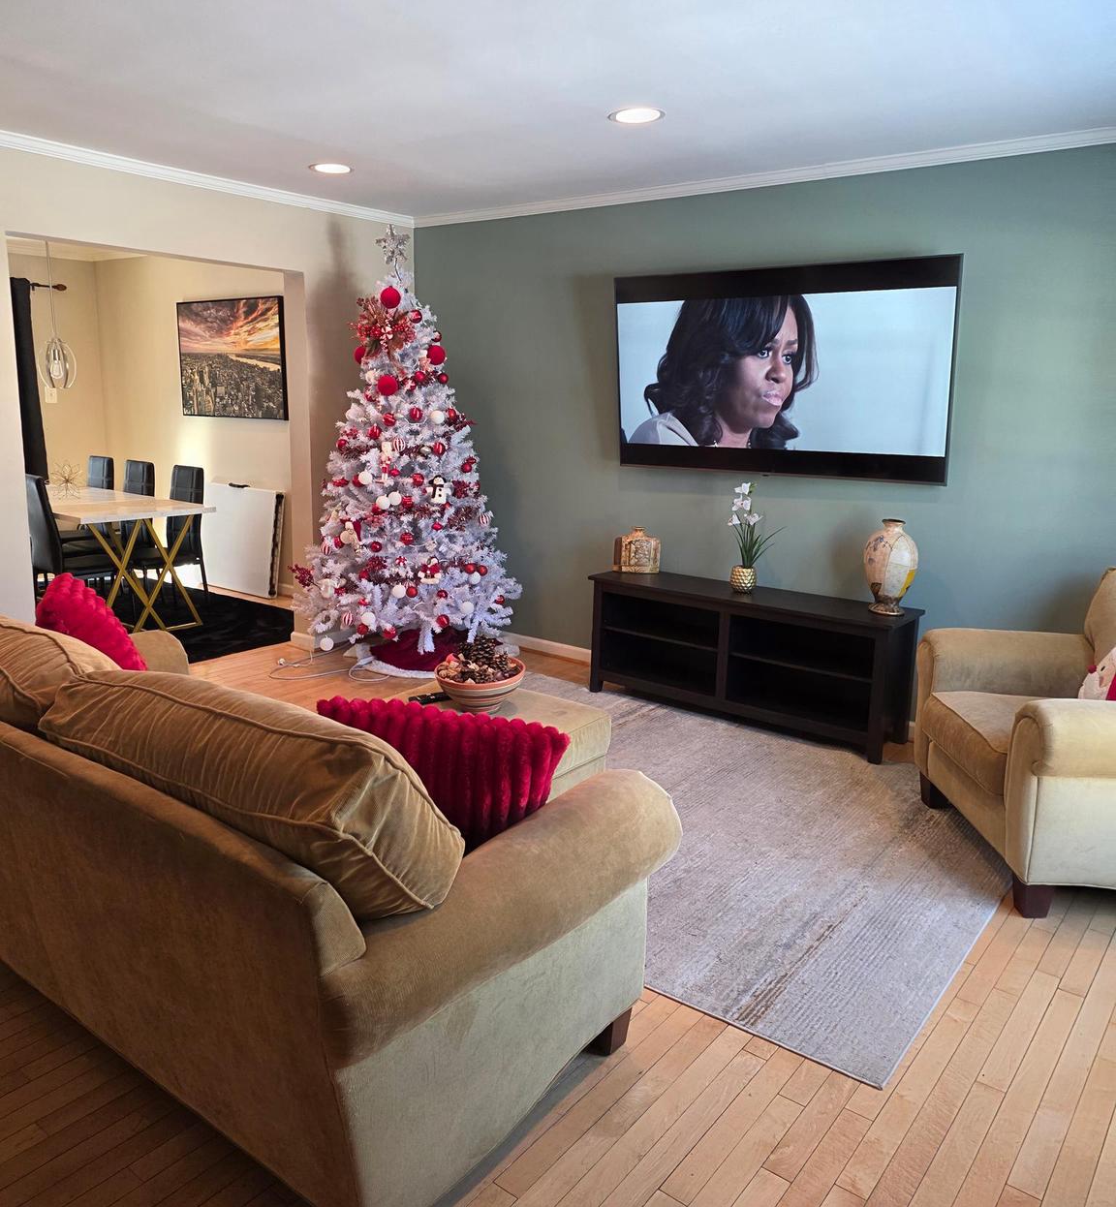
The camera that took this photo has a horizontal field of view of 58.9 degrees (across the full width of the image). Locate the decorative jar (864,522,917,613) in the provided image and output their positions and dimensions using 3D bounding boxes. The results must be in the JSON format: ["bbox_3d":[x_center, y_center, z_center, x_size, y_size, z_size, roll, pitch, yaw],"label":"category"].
[{"bbox_3d":[1.369,-0.151,4.066,0.225,0.373,0.225,5,13,18],"label":"decorative jar"}]

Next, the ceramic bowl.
[{"bbox_3d":[-0.252,0.268,3.175,0.288,0.125,0.288,0,12,-5],"label":"ceramic bowl"}]

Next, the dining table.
[{"bbox_3d":[-2.954,-0.263,6.072,1.820,0.745,0.820,10,15,36],"label":"dining table"}]

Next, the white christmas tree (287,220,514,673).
[{"bbox_3d":[-0.792,-0.779,5.124,1.170,2.240,1.170,-1,12,-9],"label":"white christmas tree"}]

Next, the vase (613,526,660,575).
[{"bbox_3d":[0.387,-0.269,4.884,0.205,0.222,0.120,0,12,-5],"label":"vase"}]

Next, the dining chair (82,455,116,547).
[{"bbox_3d":[-3.302,-0.516,6.759,0.430,0.940,0.520,10,15,36],"label":"dining chair"}]

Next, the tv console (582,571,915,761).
[{"bbox_3d":[0.838,0.237,4.488,1.480,0.585,0.370,10,15,36],"label":"tv console"}]

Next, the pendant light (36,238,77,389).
[{"bbox_3d":[-2.943,-1.748,5.761,0.250,0.970,0.250,-5,13,-26],"label":"pendant light"}]

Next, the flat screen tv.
[{"bbox_3d":[0.947,-1.019,4.374,1.560,0.897,0.060,9,22,34],"label":"flat screen tv"}]

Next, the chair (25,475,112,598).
[{"bbox_3d":[-2.755,-0.273,5.644,0.430,0.950,0.520,10,15,36],"label":"chair"}]

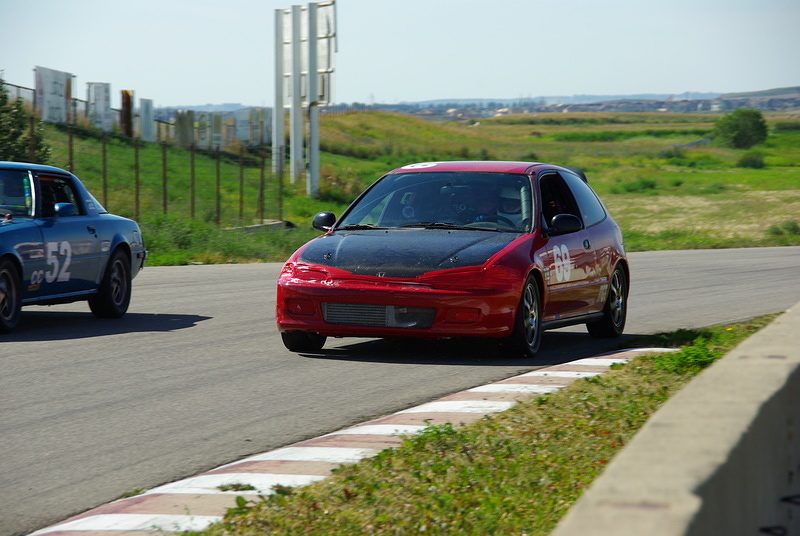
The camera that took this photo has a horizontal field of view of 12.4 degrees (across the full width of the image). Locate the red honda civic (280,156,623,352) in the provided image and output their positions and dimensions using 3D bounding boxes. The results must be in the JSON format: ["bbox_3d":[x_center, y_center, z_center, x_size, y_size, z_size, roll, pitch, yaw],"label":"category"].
[{"bbox_3d":[0.421,-0.109,25.460,1.720,1.300,4.070,1,2,16],"label":"red honda civic"}]

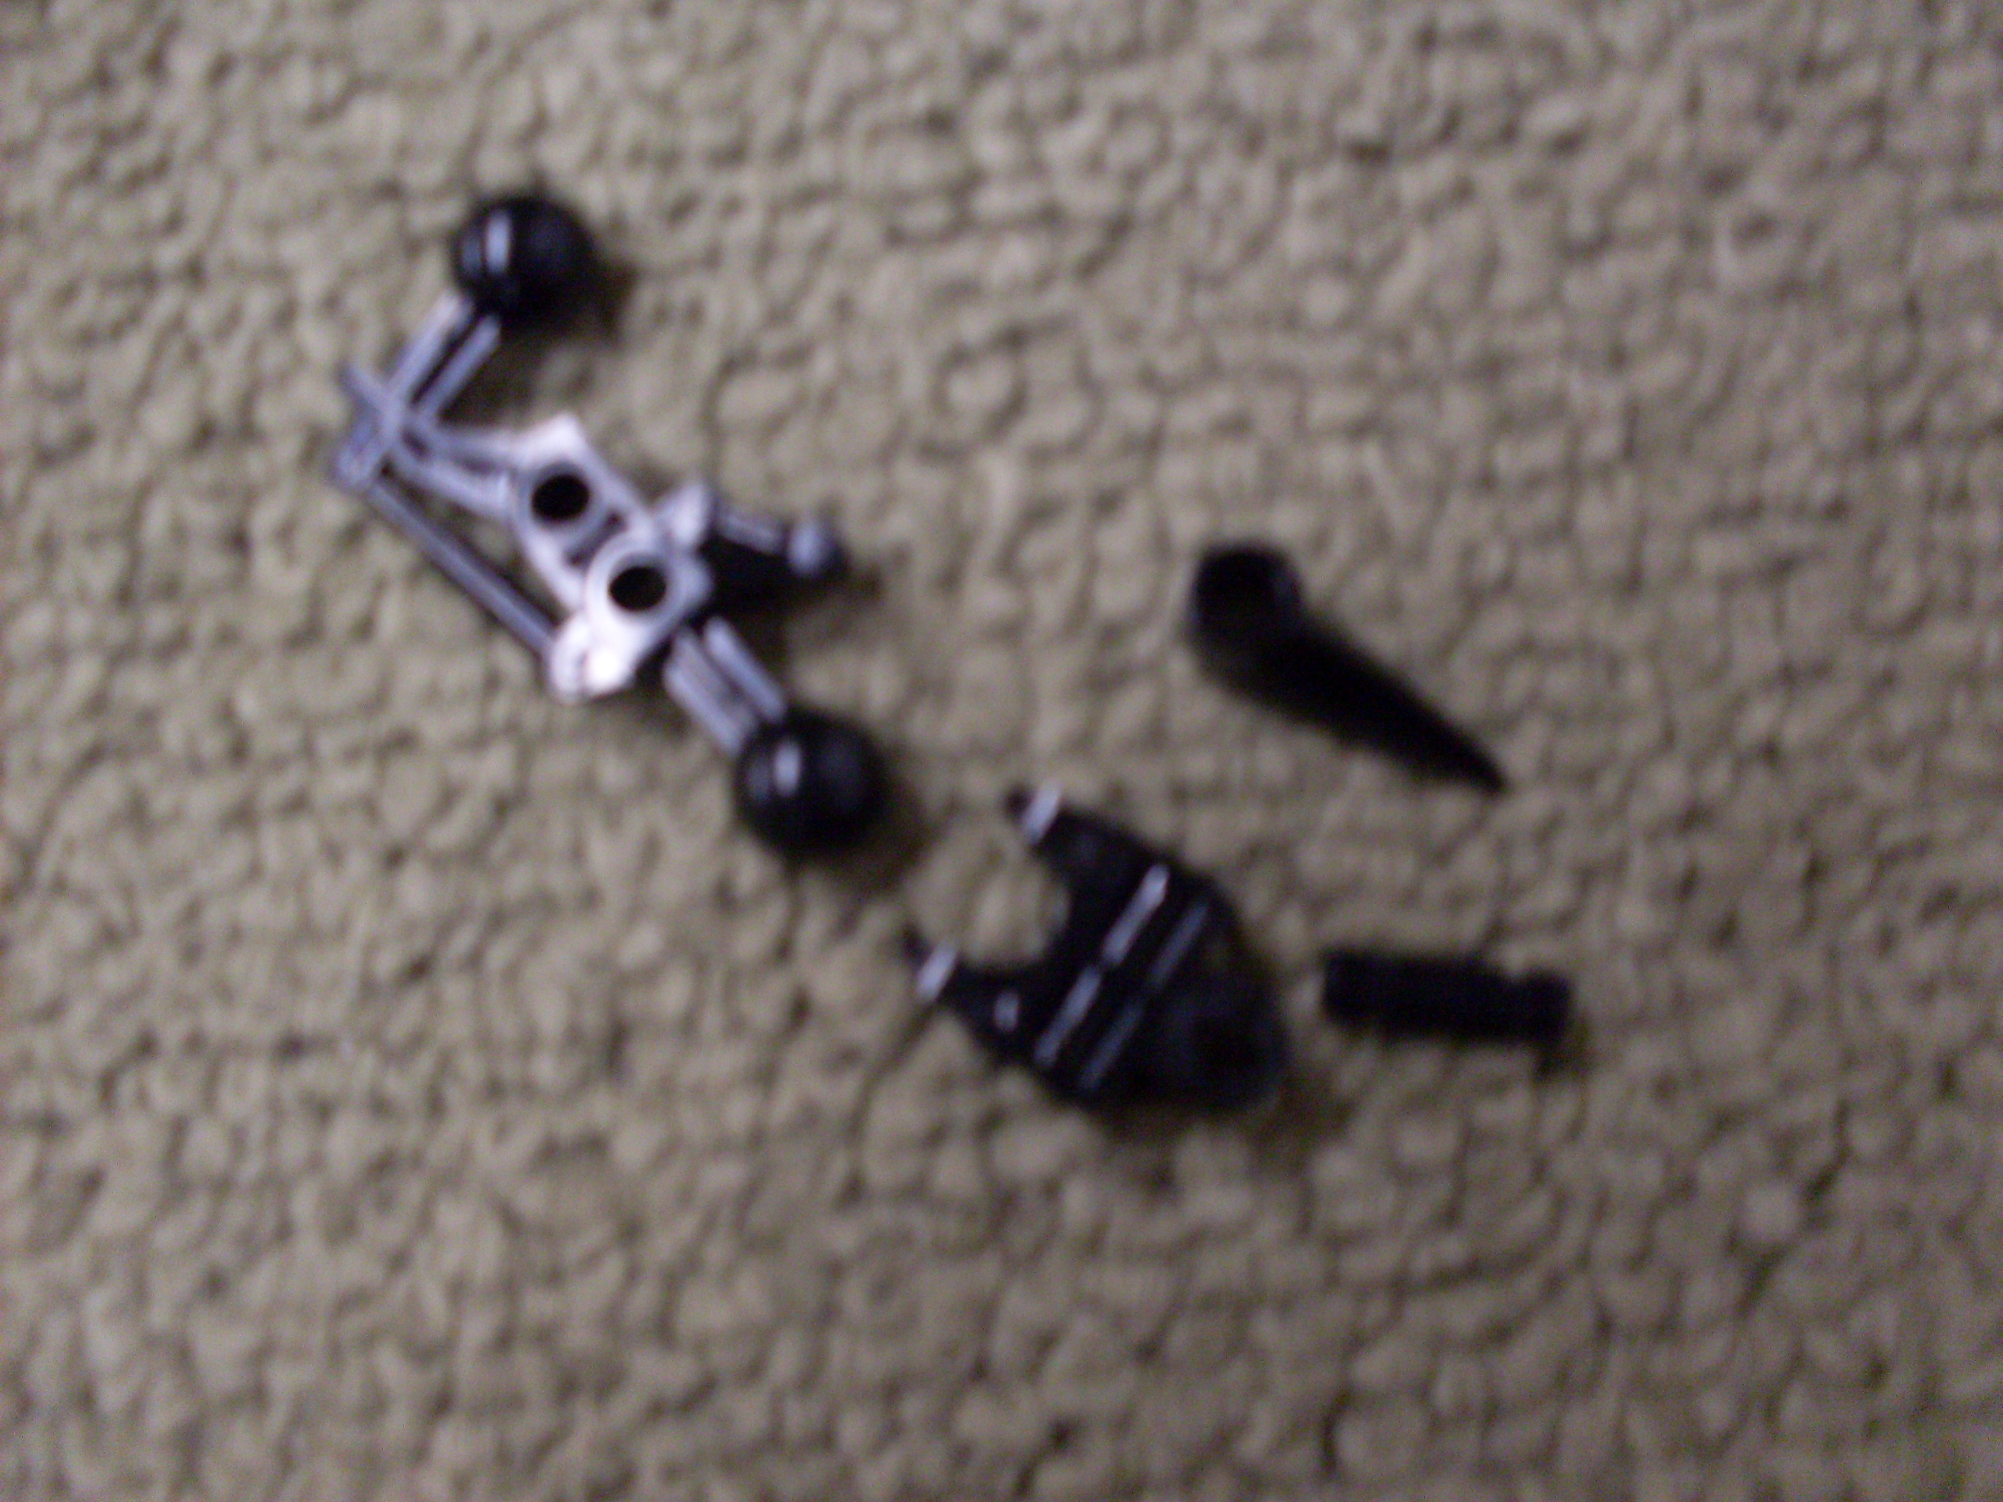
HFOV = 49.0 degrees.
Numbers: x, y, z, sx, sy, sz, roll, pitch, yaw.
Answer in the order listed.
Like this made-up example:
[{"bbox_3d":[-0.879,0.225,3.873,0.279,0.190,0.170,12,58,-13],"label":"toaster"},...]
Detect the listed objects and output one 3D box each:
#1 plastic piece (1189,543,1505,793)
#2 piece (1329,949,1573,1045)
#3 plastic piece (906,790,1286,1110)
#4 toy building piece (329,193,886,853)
[{"bbox_3d":[0.023,-0.004,0.146,0.025,0.010,0.008,37,84,5],"label":"plastic piece"},{"bbox_3d":[0.030,0.016,0.146,0.016,0.005,0.005,6,82,1],"label":"piece"},{"bbox_3d":[0.007,0.014,0.143,0.025,0.011,0.017,32,83,4],"label":"plastic piece"},{"bbox_3d":[-0.024,-0.015,0.146,0.024,0.013,0.050,-43,84,-5],"label":"toy building piece"}]

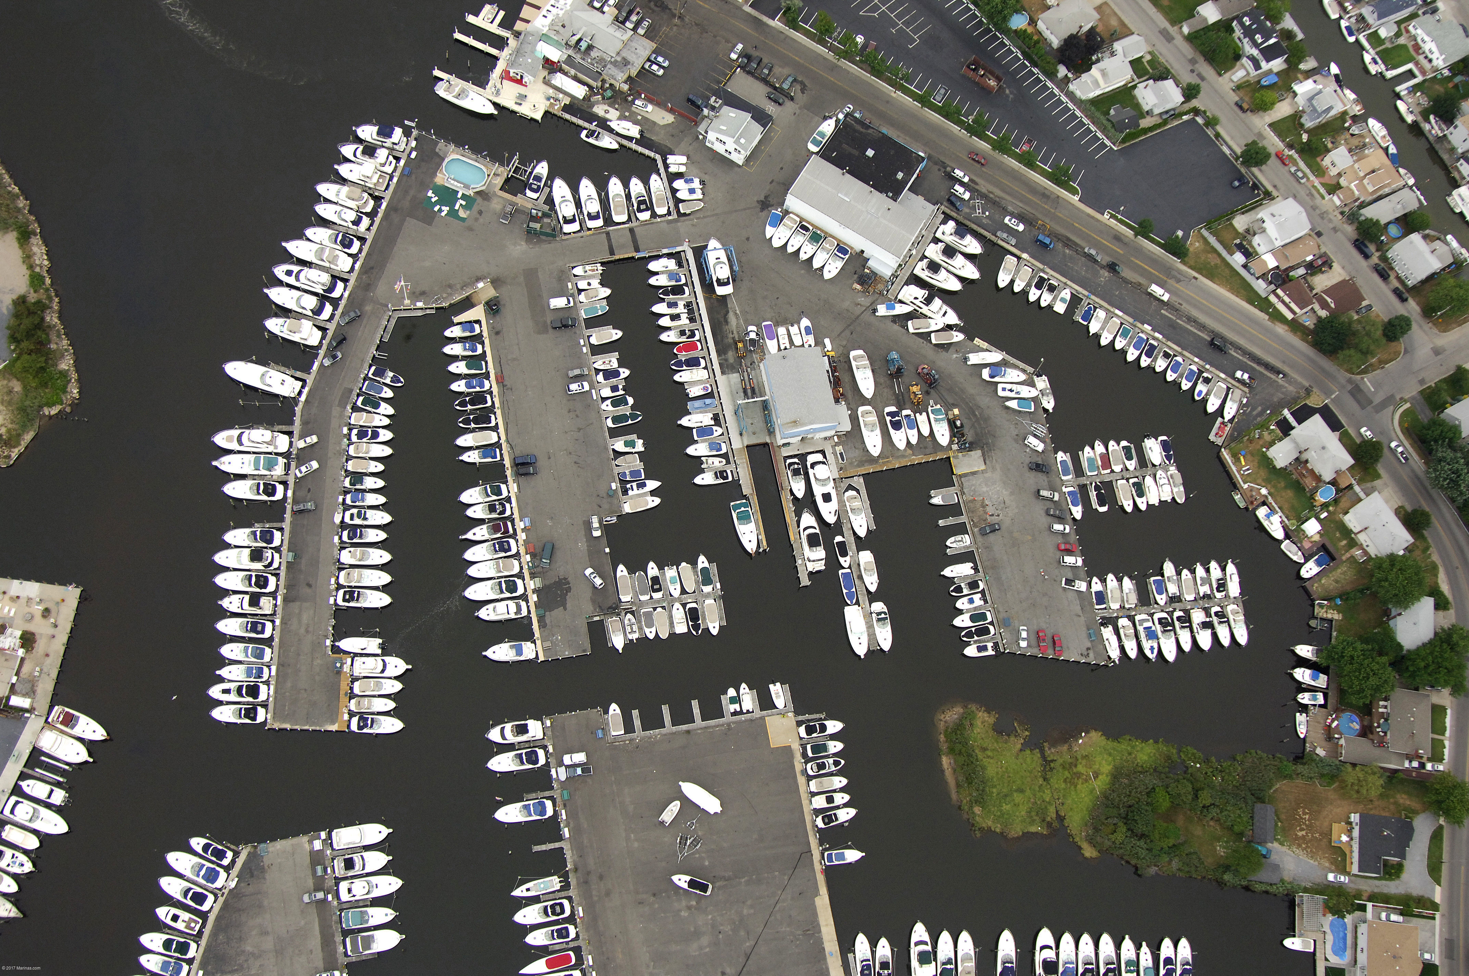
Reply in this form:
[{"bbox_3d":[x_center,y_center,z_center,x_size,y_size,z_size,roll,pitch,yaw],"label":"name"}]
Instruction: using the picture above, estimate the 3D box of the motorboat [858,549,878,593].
[{"bbox_3d":[29.416,17.990,318.127,3.300,2.900,9.834,-6,71,-9],"label":"motorboat"}]

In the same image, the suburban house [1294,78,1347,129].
[{"bbox_3d":[149.270,-99.790,375.730,14.250,7.020,10.940,-26,77,-15],"label":"suburban house"}]

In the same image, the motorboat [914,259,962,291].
[{"bbox_3d":[48.720,-50.160,347.800,11.600,3.710,3.810,27,70,2],"label":"motorboat"}]

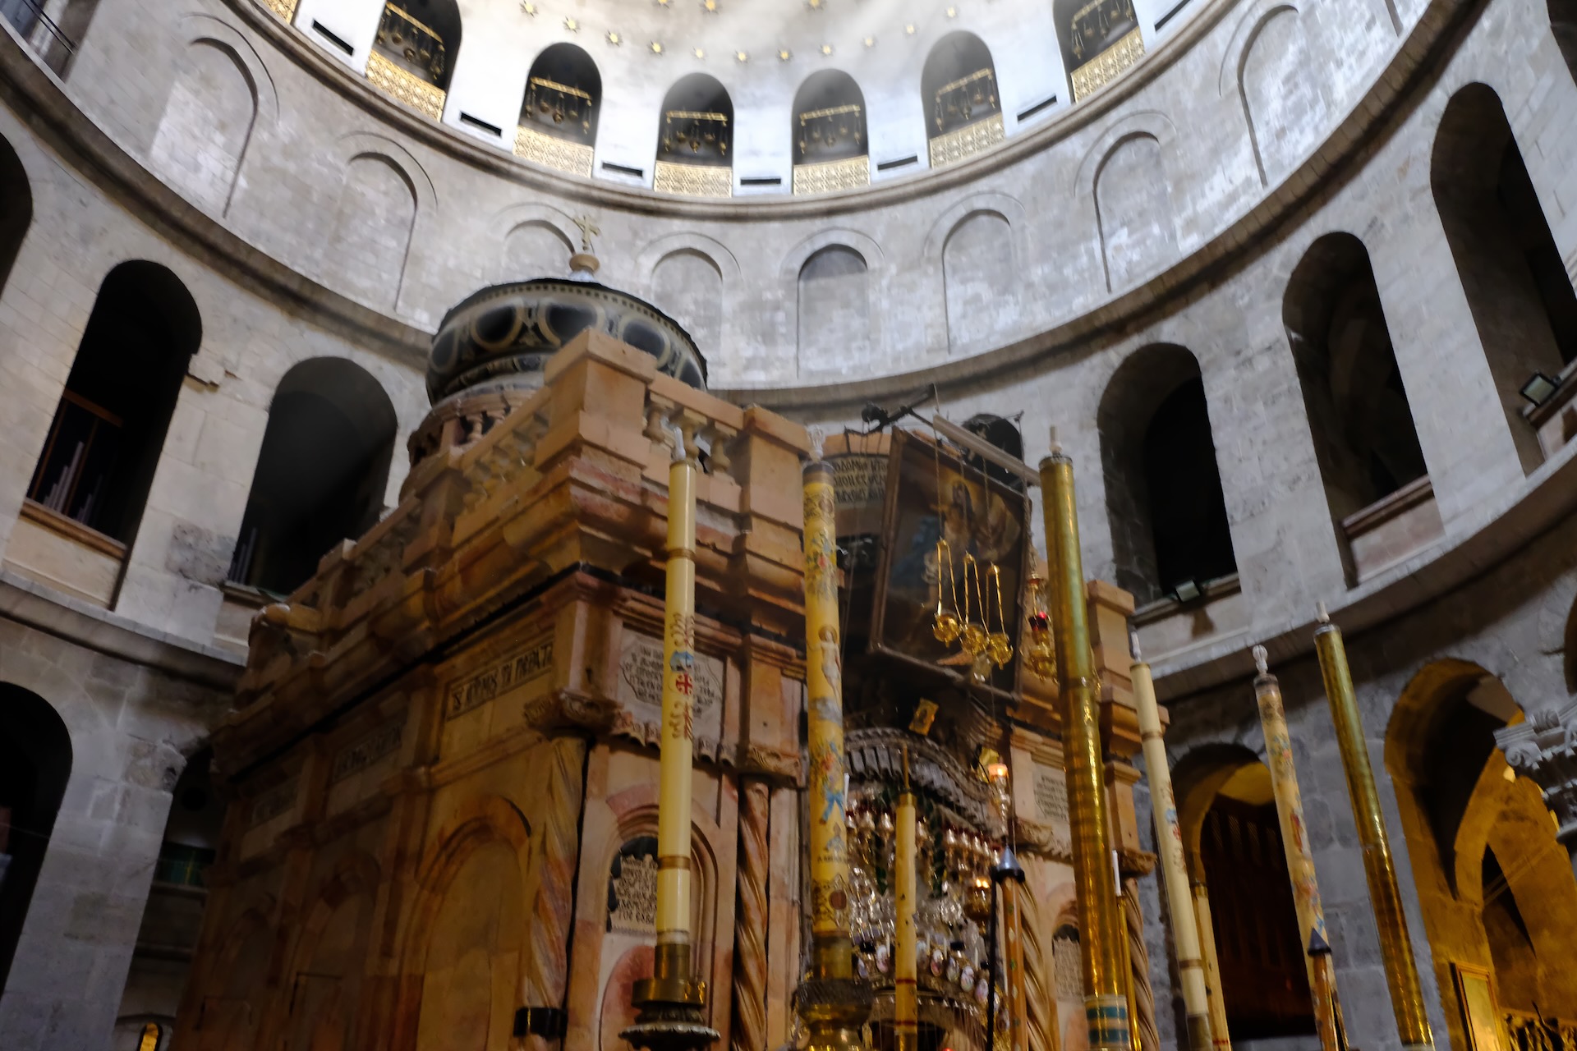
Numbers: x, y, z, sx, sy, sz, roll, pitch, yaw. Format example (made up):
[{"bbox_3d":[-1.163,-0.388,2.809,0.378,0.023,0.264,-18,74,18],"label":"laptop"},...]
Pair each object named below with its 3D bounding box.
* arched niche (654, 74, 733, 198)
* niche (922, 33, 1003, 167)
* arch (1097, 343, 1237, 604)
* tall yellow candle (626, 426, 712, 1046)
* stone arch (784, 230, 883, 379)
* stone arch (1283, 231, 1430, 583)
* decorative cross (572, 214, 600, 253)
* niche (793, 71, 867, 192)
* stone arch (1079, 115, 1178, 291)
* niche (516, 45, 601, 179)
[{"bbox_3d":[-2.230,-9.188,28.443,1.760,3.980,0.800,4,-28,-5],"label":"arched niche"},{"bbox_3d":[4.147,-9.781,27.374,1.746,3.941,0.750,-14,-31,26],"label":"niche"},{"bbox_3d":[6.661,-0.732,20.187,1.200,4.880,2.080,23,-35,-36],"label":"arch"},{"bbox_3d":[-0.578,0.899,6.167,0.420,3.317,0.420,3,-28,-5],"label":"tall yellow candle"},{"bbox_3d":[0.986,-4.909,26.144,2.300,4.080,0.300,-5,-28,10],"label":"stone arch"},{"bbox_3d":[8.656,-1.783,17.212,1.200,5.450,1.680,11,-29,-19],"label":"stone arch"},{"bbox_3d":[-2.733,-3.951,15.997,0.437,0.630,0.120,22,-34,-35],"label":"decorative cross"},{"bbox_3d":[1.084,-9.223,28.287,1.760,3.980,0.800,-5,-28,11],"label":"niche"},{"bbox_3d":[6.710,-6.464,22.922,0.300,4.153,2.109,23,-35,-36],"label":"stone arch"},{"bbox_3d":[-5.422,-9.661,27.789,1.746,3.941,0.750,12,-30,-21],"label":"niche"}]

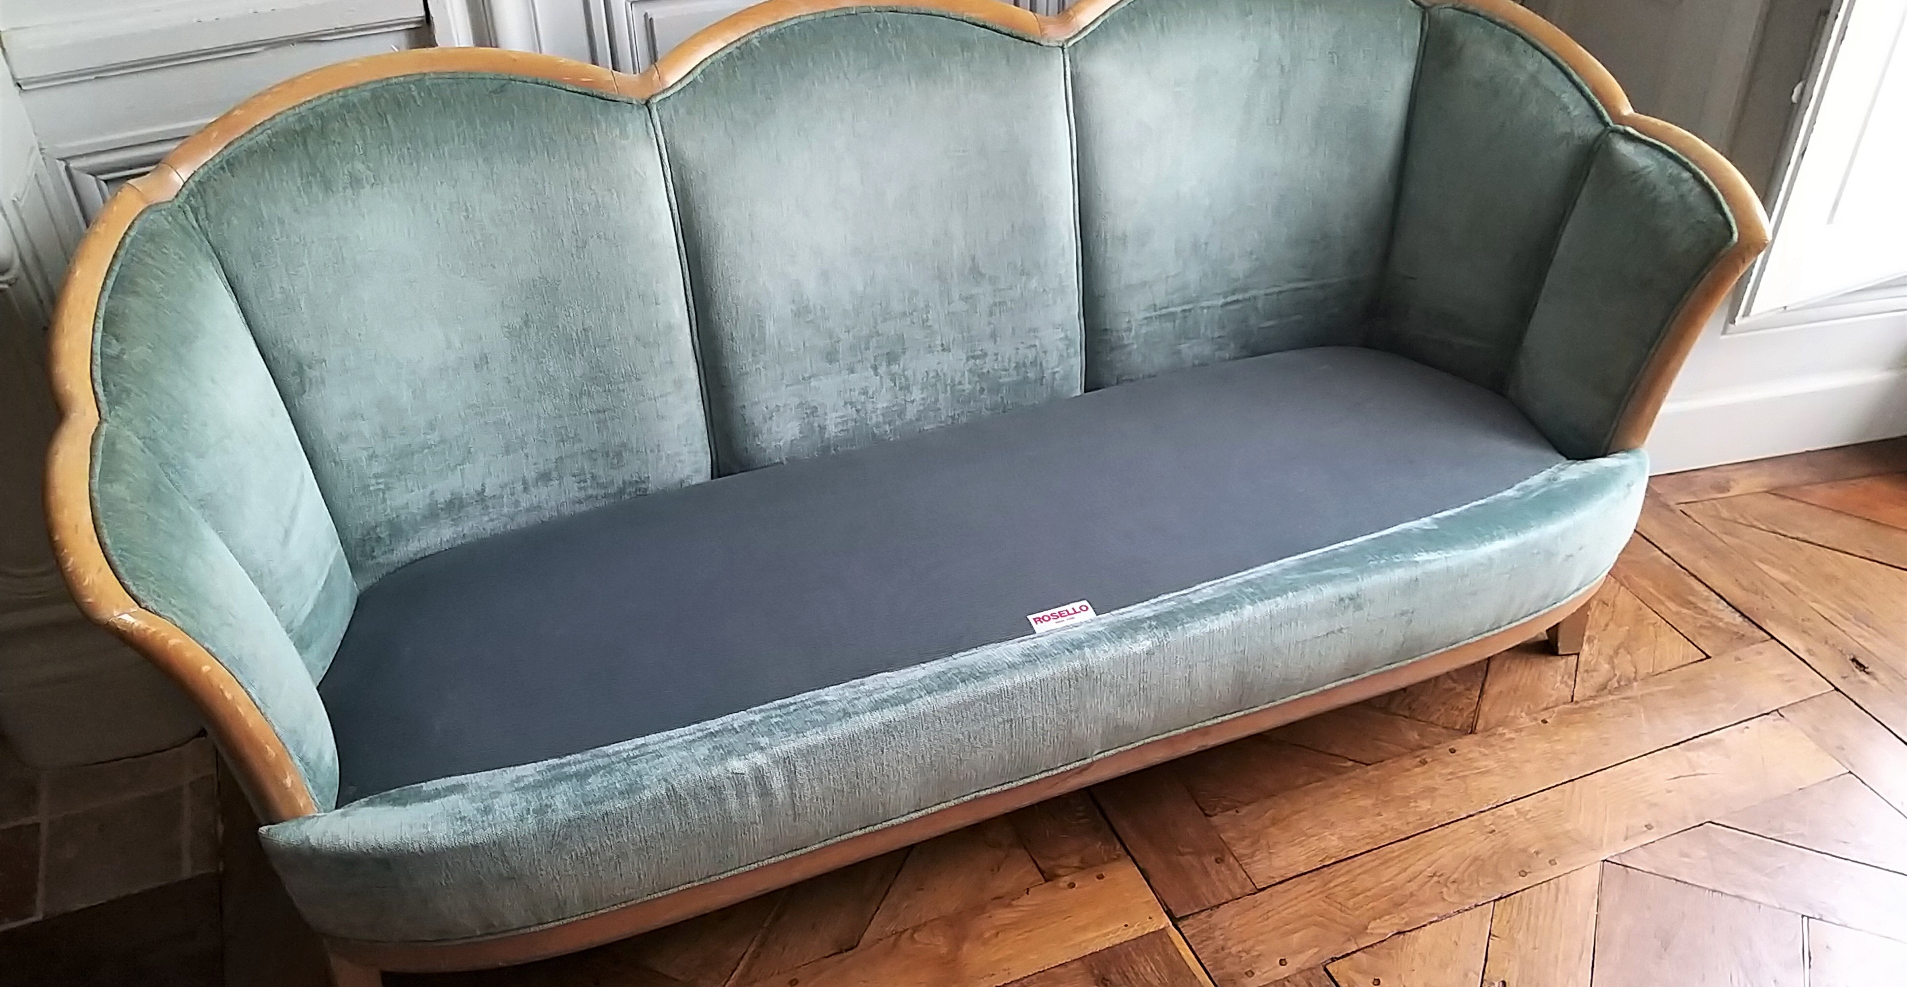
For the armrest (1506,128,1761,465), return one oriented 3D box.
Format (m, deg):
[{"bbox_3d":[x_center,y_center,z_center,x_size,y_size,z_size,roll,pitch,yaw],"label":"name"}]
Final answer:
[{"bbox_3d":[0.860,-0.252,1.815,0.155,0.380,0.295,-14,39,-17],"label":"armrest"}]

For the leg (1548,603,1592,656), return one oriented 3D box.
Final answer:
[{"bbox_3d":[0.868,0.179,2.038,0.045,0.115,0.048,-14,39,-17],"label":"leg"}]

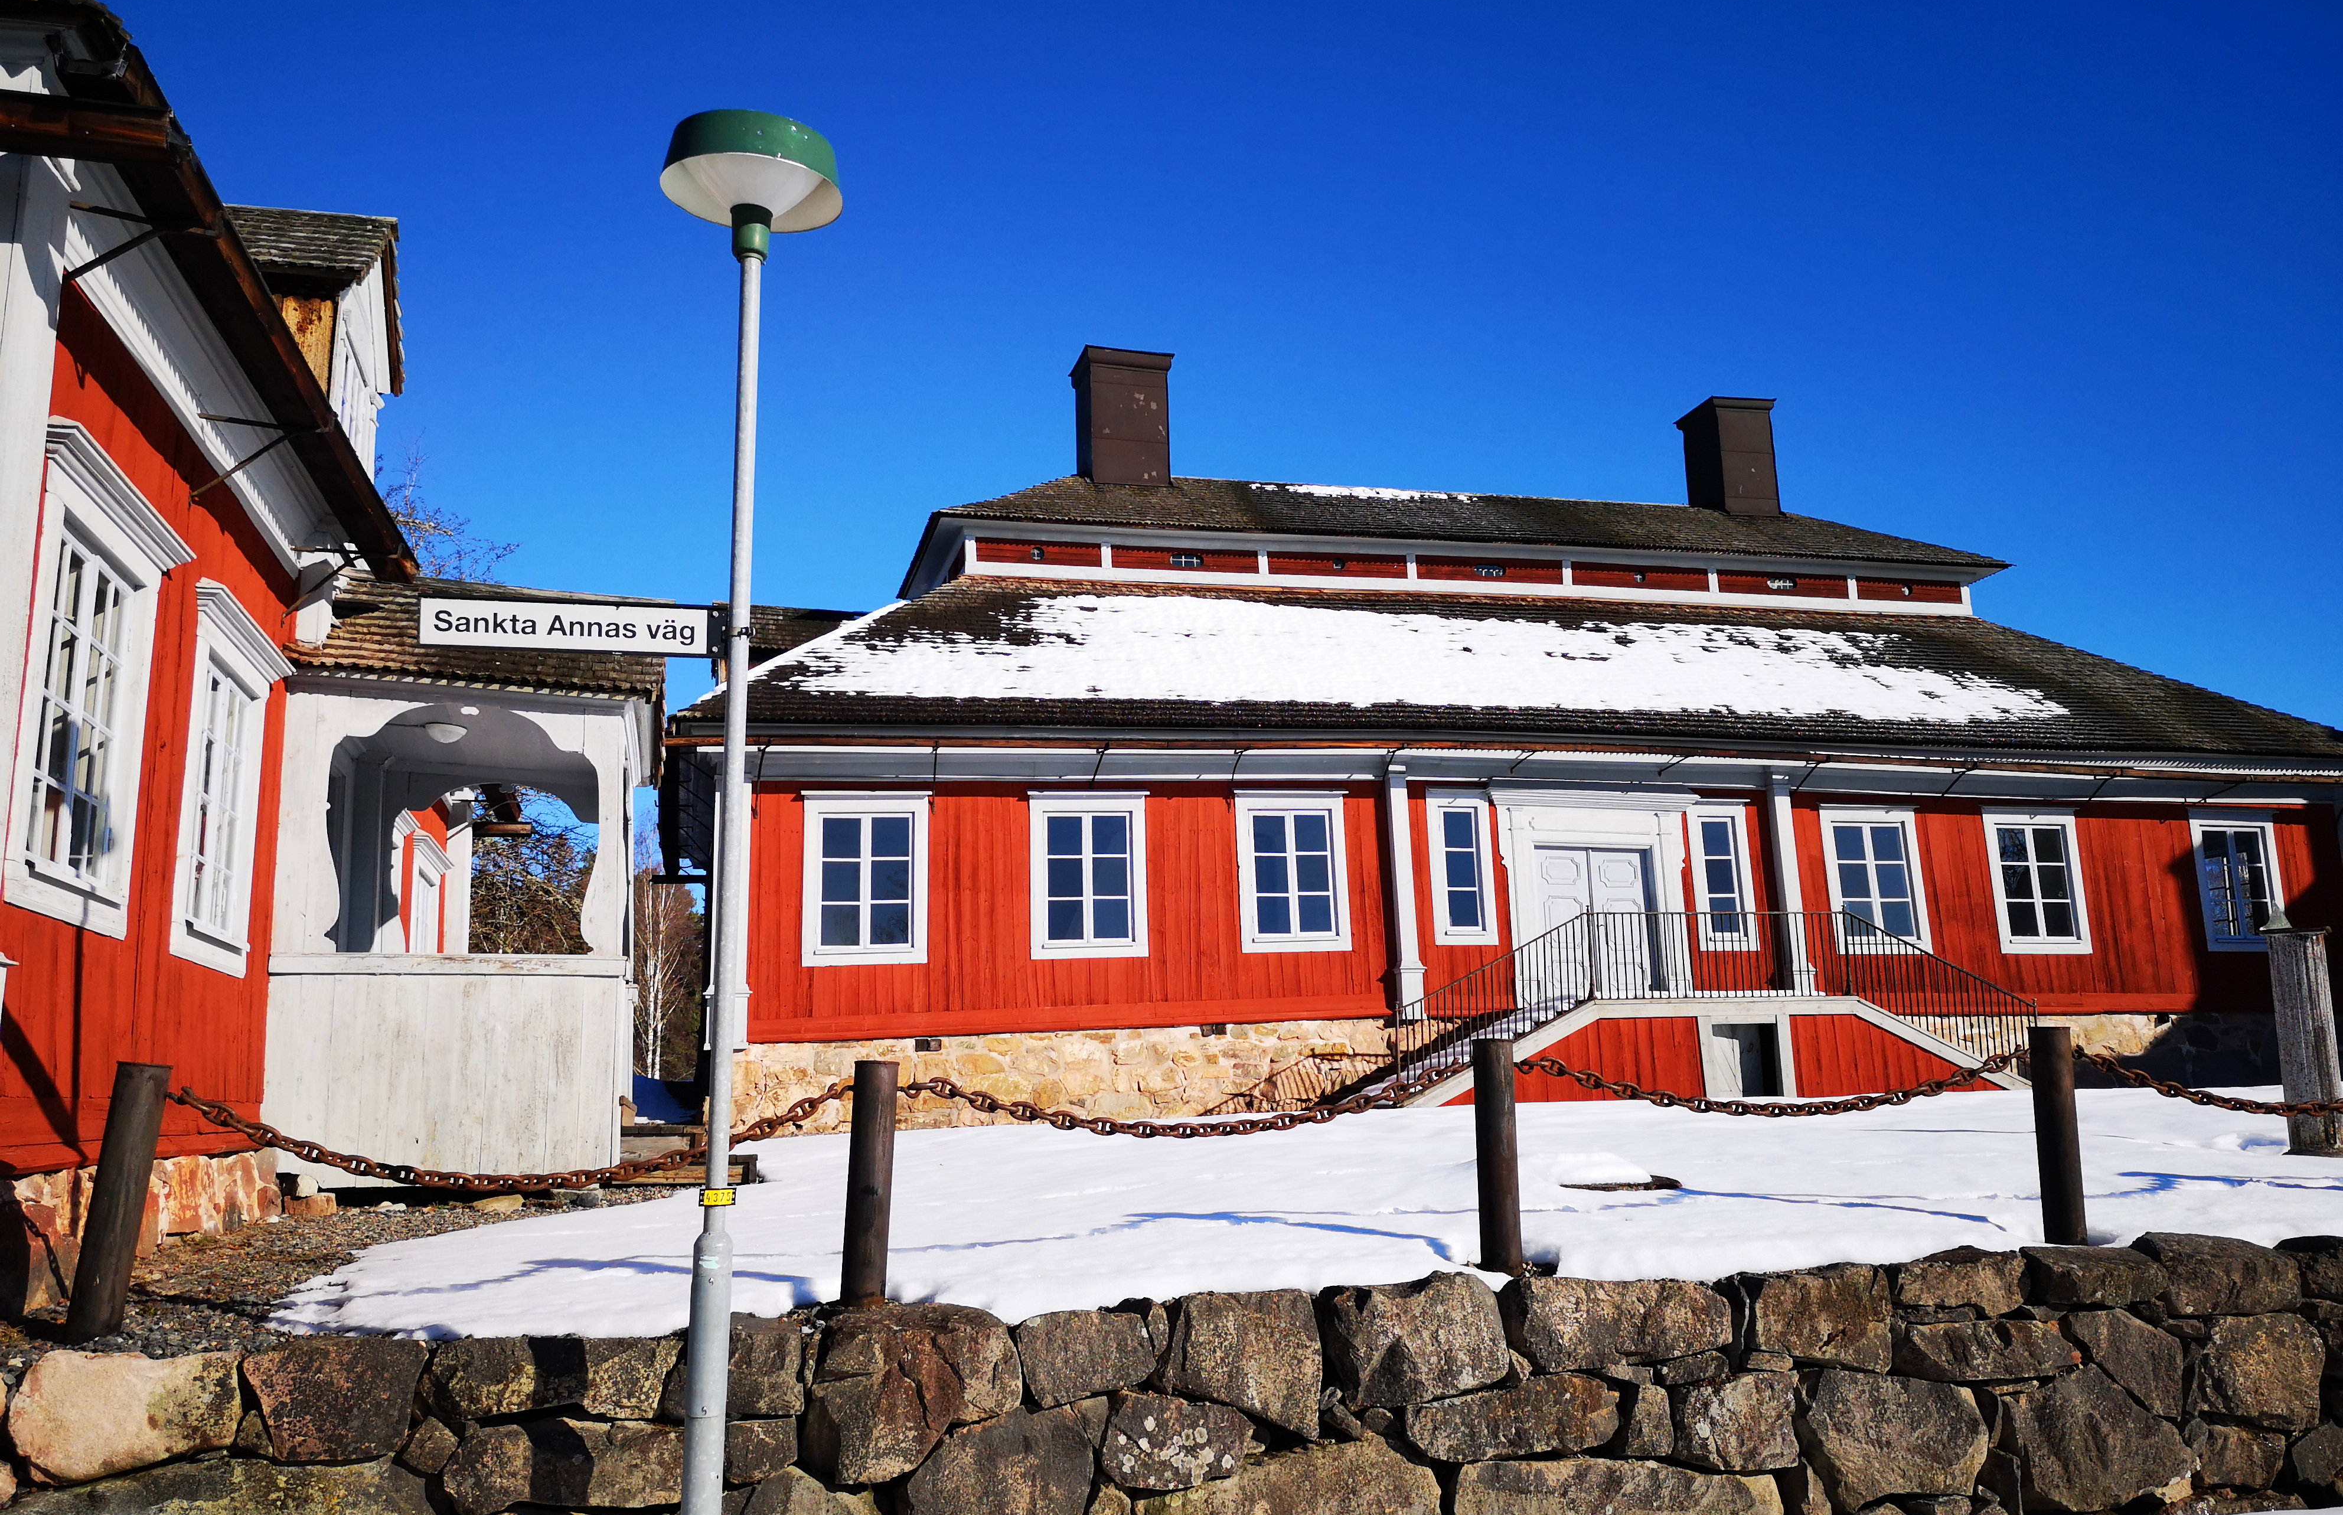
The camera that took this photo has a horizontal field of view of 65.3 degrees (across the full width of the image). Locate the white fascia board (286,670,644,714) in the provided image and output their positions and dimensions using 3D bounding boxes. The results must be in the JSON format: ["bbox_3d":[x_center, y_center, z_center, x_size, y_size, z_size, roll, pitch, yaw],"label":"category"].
[{"bbox_3d":[-4.100,-0.364,10.680,1.950,0.115,0.060,3,-13,-23],"label":"white fascia board"}]

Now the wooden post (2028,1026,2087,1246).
[{"bbox_3d":[3.670,1.560,7.560,0.157,0.875,0.157,-4,-12,25],"label":"wooden post"}]

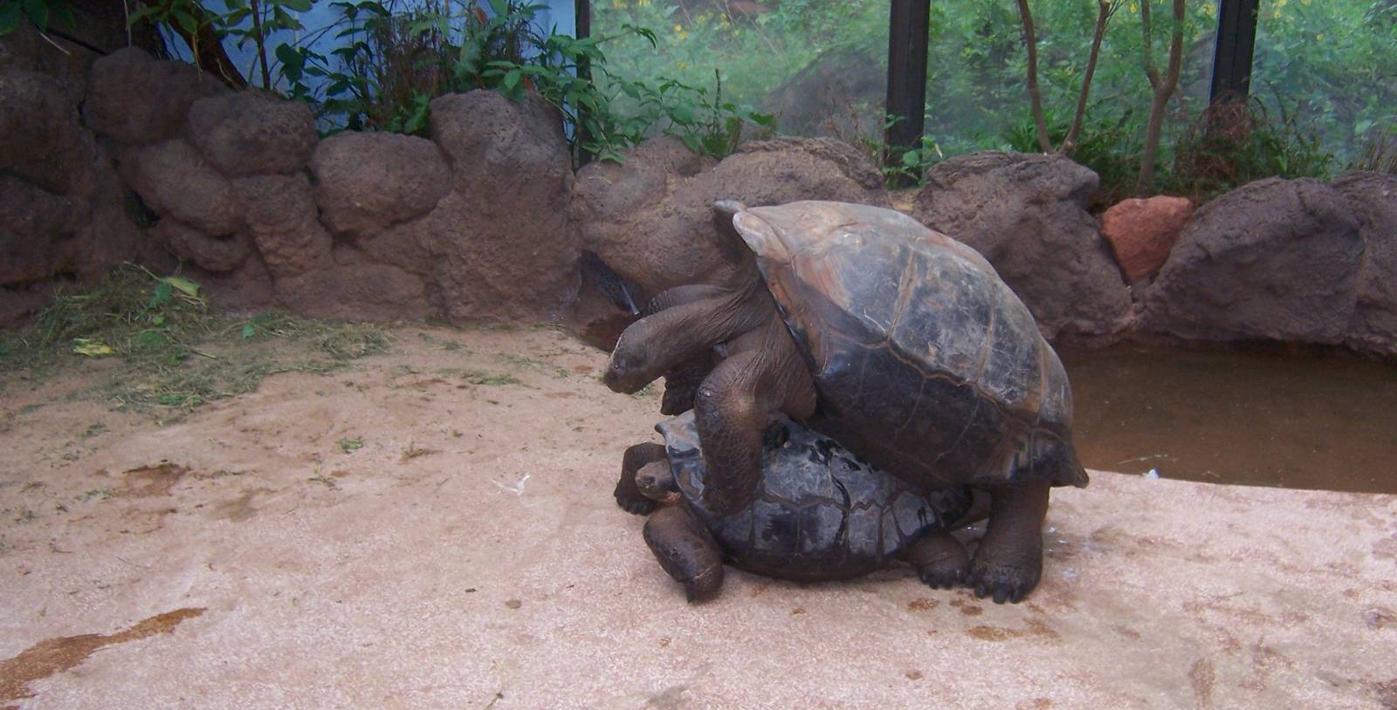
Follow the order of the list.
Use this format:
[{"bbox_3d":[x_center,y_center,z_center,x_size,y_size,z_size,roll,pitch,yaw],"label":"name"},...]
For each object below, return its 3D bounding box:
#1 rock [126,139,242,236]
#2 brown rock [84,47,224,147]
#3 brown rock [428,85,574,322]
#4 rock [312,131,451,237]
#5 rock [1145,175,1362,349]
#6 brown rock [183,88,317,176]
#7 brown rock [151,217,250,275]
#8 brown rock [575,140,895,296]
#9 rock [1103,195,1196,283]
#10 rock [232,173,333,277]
[{"bbox_3d":[-2.186,-0.714,5.671,0.430,0.403,0.354,1,16,0],"label":"rock"},{"bbox_3d":[-2.349,-1.123,5.793,0.569,0.421,0.416,-2,16,-10],"label":"brown rock"},{"bbox_3d":[-0.825,-0.627,5.633,0.606,0.959,0.572,1,16,0],"label":"brown rock"},{"bbox_3d":[-1.341,-0.726,5.655,0.557,0.435,0.419,1,16,0],"label":"rock"},{"bbox_3d":[2.361,-0.406,5.693,0.824,0.688,0.602,1,16,0],"label":"rock"},{"bbox_3d":[-1.900,-0.947,5.675,0.509,0.357,0.362,1,16,0],"label":"brown rock"},{"bbox_3d":[-2.107,-0.466,5.676,0.388,0.221,0.264,1,16,0],"label":"brown rock"},{"bbox_3d":[0.130,-0.590,5.696,1.326,0.671,0.708,1,16,0],"label":"brown rock"},{"bbox_3d":[1.931,-0.501,5.734,0.359,0.364,0.289,1,16,0],"label":"rock"},{"bbox_3d":[-1.768,-0.555,5.666,0.379,0.431,0.344,1,16,0],"label":"rock"}]

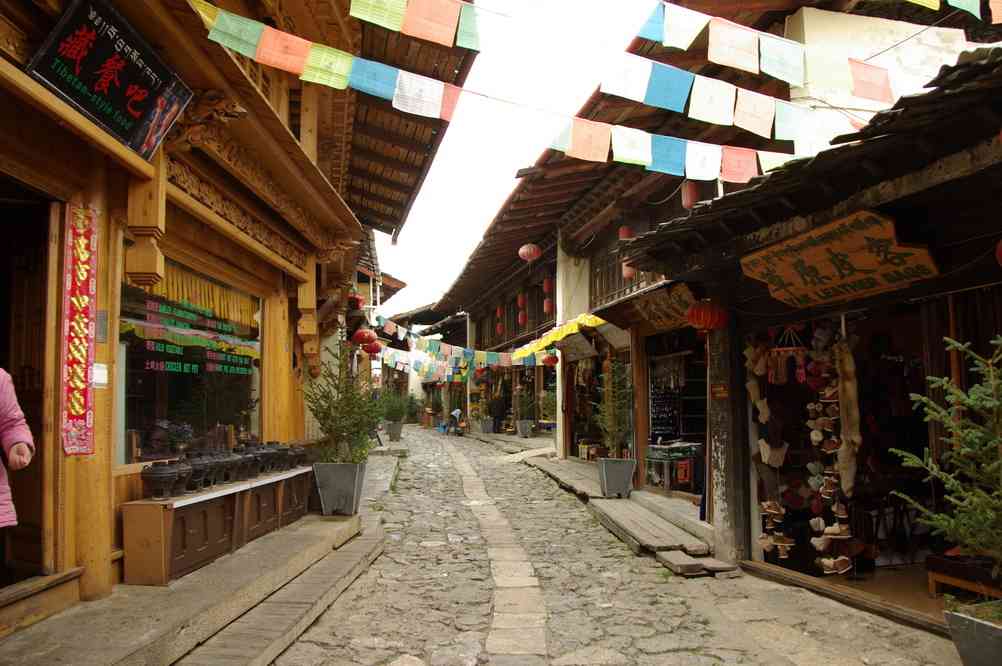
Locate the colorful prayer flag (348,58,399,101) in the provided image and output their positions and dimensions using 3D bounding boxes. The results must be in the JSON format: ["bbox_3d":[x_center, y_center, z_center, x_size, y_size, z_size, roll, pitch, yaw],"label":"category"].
[{"bbox_3d":[-0.792,-1.593,4.700,0.280,0.215,0.030,13,-6,-9],"label":"colorful prayer flag"}]

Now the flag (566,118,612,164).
[{"bbox_3d":[0.589,-1.282,5.000,0.265,0.250,0.030,12,-6,-9],"label":"flag"}]

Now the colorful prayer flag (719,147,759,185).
[{"bbox_3d":[1.659,-1.160,5.200,0.270,0.235,0.030,4,-5,-10],"label":"colorful prayer flag"}]

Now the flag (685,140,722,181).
[{"bbox_3d":[1.268,-1.072,4.700,0.235,0.225,0.030,3,-5,-11],"label":"flag"}]

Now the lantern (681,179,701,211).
[{"bbox_3d":[2.303,-1.667,9.100,0.215,0.350,0.215,0,-5,-2],"label":"lantern"}]

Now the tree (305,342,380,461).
[{"bbox_3d":[-1.520,0.686,7.200,0.720,1.160,0.680,0,-5,-2],"label":"tree"}]

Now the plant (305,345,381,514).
[{"bbox_3d":[-1.520,0.935,7.200,0.720,1.640,0.680,0,-5,-2],"label":"plant"}]

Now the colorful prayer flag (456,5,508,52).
[{"bbox_3d":[-0.102,-1.678,4.150,0.270,0.230,0.030,11,-7,-14],"label":"colorful prayer flag"}]

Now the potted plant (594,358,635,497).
[{"bbox_3d":[1.487,1.240,9.750,0.530,1.800,0.530,0,-5,-2],"label":"potted plant"}]

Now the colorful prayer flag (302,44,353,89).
[{"bbox_3d":[-0.971,-1.490,4.200,0.245,0.205,0.030,14,-4,-11],"label":"colorful prayer flag"}]

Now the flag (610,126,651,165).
[{"bbox_3d":[0.800,-1.143,4.600,0.250,0.220,0.030,8,-6,-11],"label":"flag"}]

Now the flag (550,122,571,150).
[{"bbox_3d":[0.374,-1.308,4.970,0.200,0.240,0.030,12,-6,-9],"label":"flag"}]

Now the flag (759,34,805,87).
[{"bbox_3d":[1.476,-1.434,3.950,0.270,0.225,0.030,8,-6,-13],"label":"flag"}]

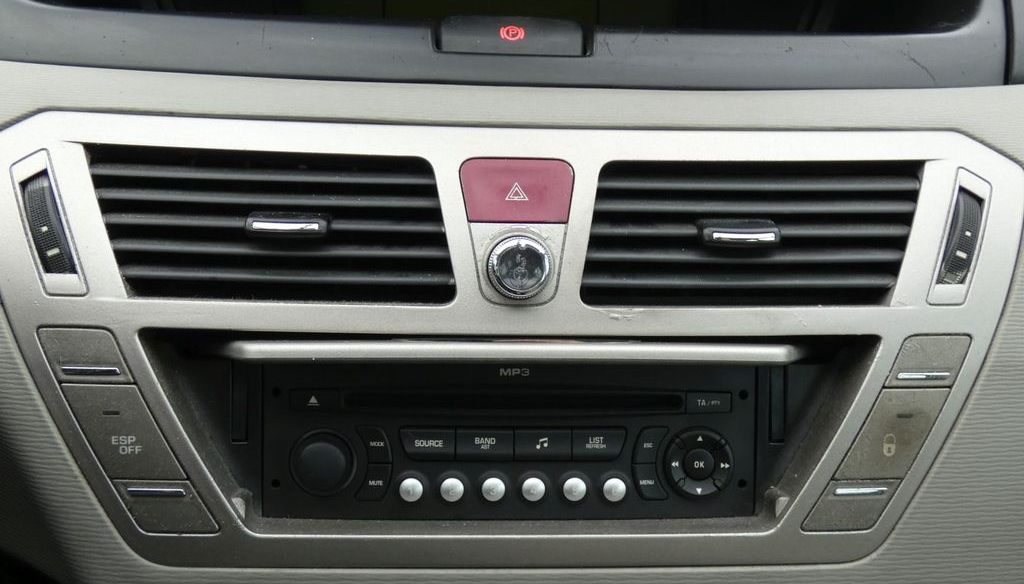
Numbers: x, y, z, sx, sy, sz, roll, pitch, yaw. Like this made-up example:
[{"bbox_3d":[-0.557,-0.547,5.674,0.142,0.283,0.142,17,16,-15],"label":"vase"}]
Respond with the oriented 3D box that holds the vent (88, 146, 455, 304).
[{"bbox_3d":[-0.085,-0.023,0.383,0.128,0.053,0.025,1,-2,-4],"label":"vent"}]

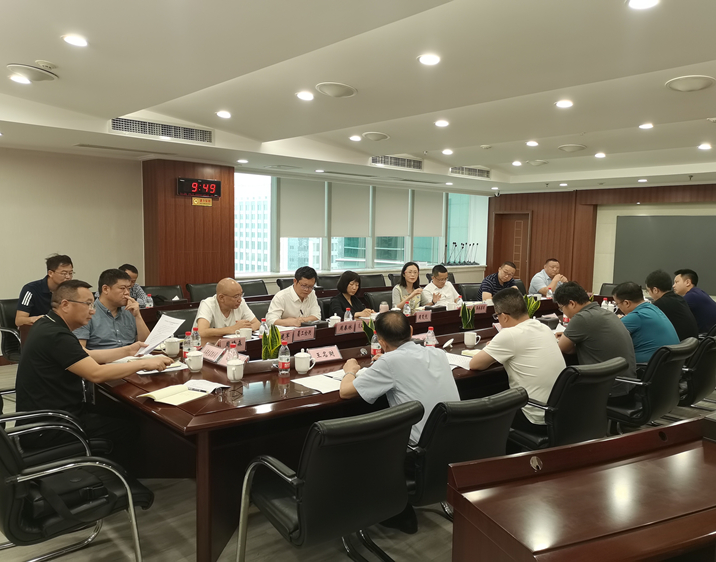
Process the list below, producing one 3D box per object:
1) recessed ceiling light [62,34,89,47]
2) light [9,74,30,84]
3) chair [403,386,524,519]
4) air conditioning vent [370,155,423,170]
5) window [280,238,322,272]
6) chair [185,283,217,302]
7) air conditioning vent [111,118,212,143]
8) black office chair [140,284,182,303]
[{"bbox_3d":[-1.702,-1.452,3.517,0.135,0.040,0.135,2,2,-43],"label":"recessed ceiling light"},{"bbox_3d":[-2.590,-1.546,4.481,0.135,0.040,0.135,2,2,-43],"label":"light"},{"bbox_3d":[0.367,0.916,2.720,0.570,0.920,0.620,-2,6,-34],"label":"chair"},{"bbox_3d":[0.542,-1.645,8.169,1.100,0.150,0.070,-4,6,-43],"label":"air conditioning vent"},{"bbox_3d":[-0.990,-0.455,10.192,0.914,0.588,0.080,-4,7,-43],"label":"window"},{"bbox_3d":[-1.818,0.486,7.265,0.640,0.900,0.600,5,6,41],"label":"chair"},{"bbox_3d":[-1.961,-1.530,5.970,1.120,0.165,0.050,-4,6,-42],"label":"air conditioning vent"},{"bbox_3d":[-2.212,0.513,6.870,0.600,0.900,0.640,-3,6,-39],"label":"black office chair"}]

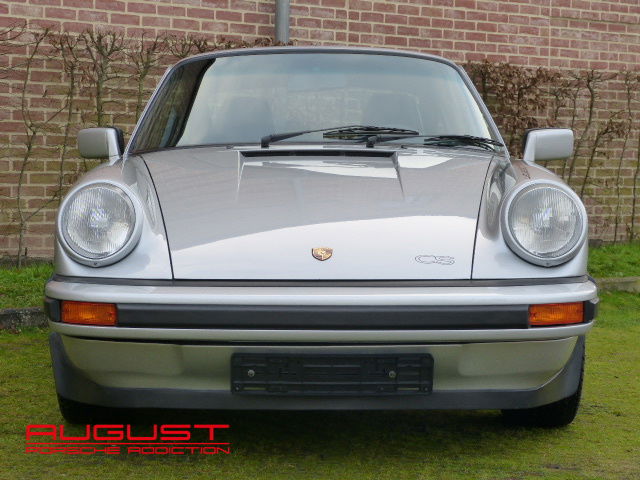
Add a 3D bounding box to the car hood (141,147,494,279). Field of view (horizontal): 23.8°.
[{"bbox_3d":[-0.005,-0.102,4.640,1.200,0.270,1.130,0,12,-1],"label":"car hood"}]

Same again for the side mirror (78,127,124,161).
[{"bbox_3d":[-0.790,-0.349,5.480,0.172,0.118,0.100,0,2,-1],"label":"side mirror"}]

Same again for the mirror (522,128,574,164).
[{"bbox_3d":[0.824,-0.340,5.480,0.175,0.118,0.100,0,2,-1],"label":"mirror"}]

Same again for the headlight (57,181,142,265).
[{"bbox_3d":[-0.602,-0.044,4.160,0.232,0.243,0.120,0,-10,-1],"label":"headlight"}]

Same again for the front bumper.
[{"bbox_3d":[0.004,0.278,4.120,1.560,0.350,0.420,0,2,-1],"label":"front bumper"}]

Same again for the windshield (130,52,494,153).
[{"bbox_3d":[-0.024,-0.504,5.530,1.310,0.580,0.300,0,-33,-1],"label":"windshield"}]

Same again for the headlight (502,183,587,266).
[{"bbox_3d":[0.616,-0.044,4.160,0.232,0.243,0.120,0,-10,-1],"label":"headlight"}]

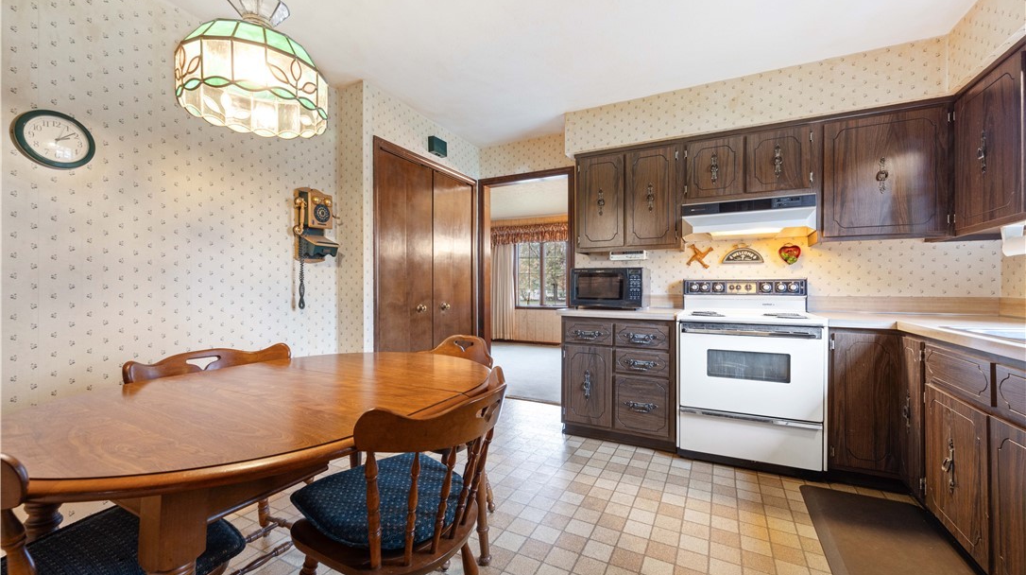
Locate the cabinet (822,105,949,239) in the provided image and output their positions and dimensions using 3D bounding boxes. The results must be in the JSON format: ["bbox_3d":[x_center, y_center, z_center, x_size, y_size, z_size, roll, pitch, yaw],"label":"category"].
[{"bbox_3d":[2.182,-0.647,2.428,0.568,0.760,0.330,0,1,28],"label":"cabinet"}]

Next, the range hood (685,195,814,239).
[{"bbox_3d":[1.584,-0.459,2.740,0.760,0.230,0.335,0,1,28],"label":"range hood"}]

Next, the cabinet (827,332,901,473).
[{"bbox_3d":[1.996,0.607,2.375,0.302,0.805,0.610,0,1,28],"label":"cabinet"}]

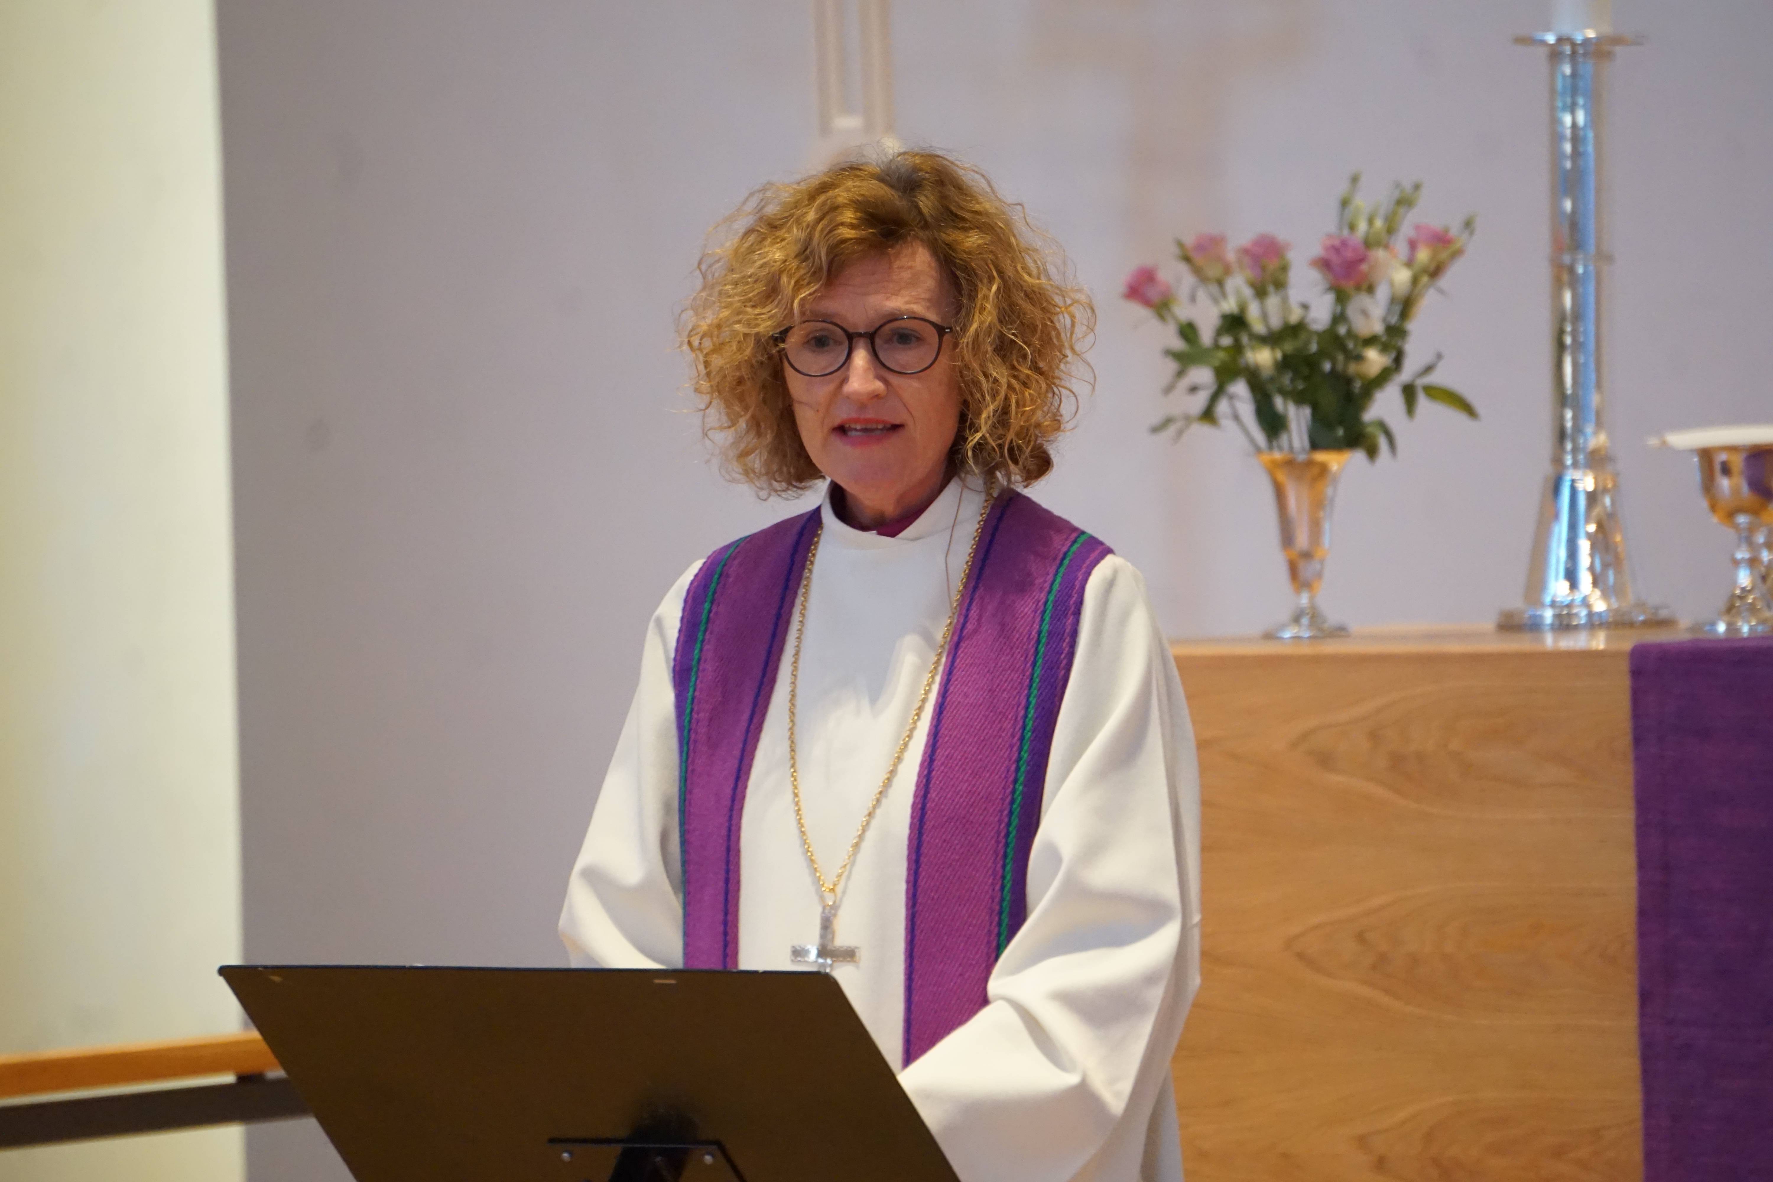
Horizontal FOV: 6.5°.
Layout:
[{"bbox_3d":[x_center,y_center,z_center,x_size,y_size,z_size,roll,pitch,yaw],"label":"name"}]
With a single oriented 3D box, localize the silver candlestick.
[{"bbox_3d":[0.599,-0.222,13.300,0.150,0.512,0.150,-1,2,12],"label":"silver candlestick"}]

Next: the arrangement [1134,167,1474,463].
[{"bbox_3d":[0.352,-0.232,13.200,0.300,0.240,0.240,-1,2,12],"label":"arrangement"}]

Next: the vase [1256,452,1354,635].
[{"bbox_3d":[0.356,-0.040,13.200,0.080,0.160,0.080,-1,2,0],"label":"vase"}]

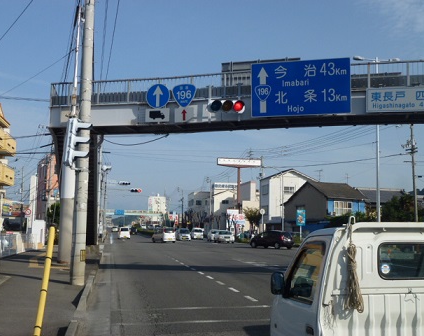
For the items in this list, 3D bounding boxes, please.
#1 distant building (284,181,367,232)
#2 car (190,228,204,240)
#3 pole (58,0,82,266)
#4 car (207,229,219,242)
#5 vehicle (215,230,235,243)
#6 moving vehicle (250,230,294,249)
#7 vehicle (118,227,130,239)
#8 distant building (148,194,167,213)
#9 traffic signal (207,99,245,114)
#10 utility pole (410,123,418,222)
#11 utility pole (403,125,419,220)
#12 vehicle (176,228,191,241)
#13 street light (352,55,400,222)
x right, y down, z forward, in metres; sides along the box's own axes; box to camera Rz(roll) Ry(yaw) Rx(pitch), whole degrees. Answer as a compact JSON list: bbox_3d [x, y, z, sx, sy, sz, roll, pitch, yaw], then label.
[{"bbox_3d":[12.612,5.017,58.799,5.000,6.800,13.000,2,-6,-11],"label":"distant building"},{"bbox_3d":[-2.034,9.350,76.000,1.520,1.750,3.500,2,-7,-10],"label":"car"},{"bbox_3d":[-5.644,-1.424,21.312,0.600,10.400,0.600,2,-7,-12],"label":"pole"},{"bbox_3d":[0.608,8.237,64.500,1.680,1.450,4.300,2,-7,-10],"label":"car"},{"bbox_3d":[1.433,7.582,58.500,1.700,1.420,4.400,2,-6,-8],"label":"vehicle"},{"bbox_3d":[5.102,6.180,45.838,1.700,1.520,3.900,6,-9,-44],"label":"moving vehicle"},{"bbox_3d":[-12.463,9.313,75.443,1.480,1.670,3.400,2,-6,-11],"label":"vehicle"},{"bbox_3d":[-42.008,34.631,413.145,13.500,26.000,18.000,2,-6,-11],"label":"distant building"},{"bbox_3d":[0.442,-1.970,17.000,1.200,0.440,0.400,2,-7,-12],"label":"traffic signal"},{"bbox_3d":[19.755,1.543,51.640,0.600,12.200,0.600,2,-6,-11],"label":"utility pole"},{"bbox_3d":[18.281,1.233,48.500,1.300,12.200,1.000,2,-7,-12],"label":"utility pole"},{"bbox_3d":[-3.664,8.553,67.993,1.480,1.620,3.400,2,-6,-11],"label":"vehicle"},{"bbox_3d":[9.185,-0.601,29.424,2.850,11.400,0.350,2,-6,-11],"label":"street light"}]

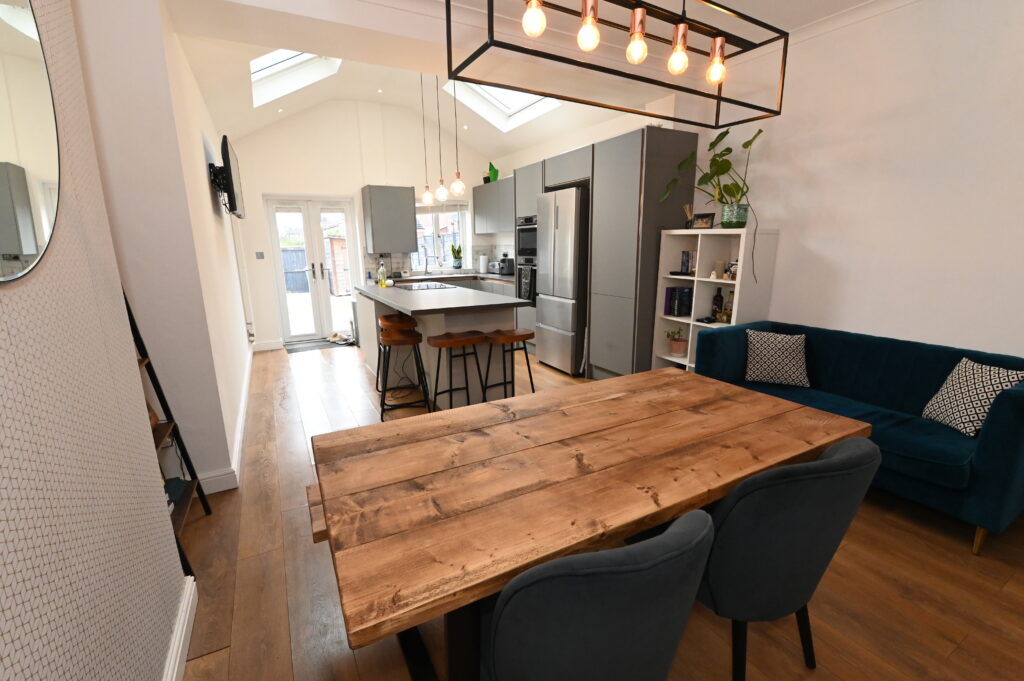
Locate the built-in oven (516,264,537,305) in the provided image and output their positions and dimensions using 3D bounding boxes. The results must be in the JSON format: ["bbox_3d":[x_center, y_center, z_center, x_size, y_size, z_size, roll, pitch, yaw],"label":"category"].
[{"bbox_3d":[0.445,-0.711,5.341,0.550,0.545,0.595,-8,14,-29],"label":"built-in oven"}]

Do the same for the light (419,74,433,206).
[{"bbox_3d":[-0.857,-1.998,4.183,0.112,1.250,0.112,-8,14,-29],"label":"light"}]

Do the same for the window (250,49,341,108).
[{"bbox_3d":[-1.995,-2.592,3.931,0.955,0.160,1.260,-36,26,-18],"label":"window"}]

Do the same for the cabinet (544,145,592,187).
[{"bbox_3d":[0.809,-1.786,4.473,0.580,0.281,0.775,-7,14,-29],"label":"cabinet"}]

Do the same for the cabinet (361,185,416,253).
[{"bbox_3d":[-1.722,-1.694,6.042,0.613,0.880,0.390,-7,14,-29],"label":"cabinet"}]

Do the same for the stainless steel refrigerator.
[{"bbox_3d":[0.744,-0.642,4.752,0.670,1.900,0.695,-8,14,-29],"label":"stainless steel refrigerator"}]

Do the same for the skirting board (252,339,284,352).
[{"bbox_3d":[-3.285,0.072,5.743,0.345,0.116,0.025,-7,14,-29],"label":"skirting board"}]

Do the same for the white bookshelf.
[{"bbox_3d":[1.645,-0.164,3.584,0.390,1.470,0.770,-7,14,-29],"label":"white bookshelf"}]

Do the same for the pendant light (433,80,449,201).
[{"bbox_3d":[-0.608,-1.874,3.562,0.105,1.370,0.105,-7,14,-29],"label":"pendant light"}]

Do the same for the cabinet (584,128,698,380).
[{"bbox_3d":[1.188,-0.686,4.070,0.603,2.273,0.689,-8,14,-29],"label":"cabinet"}]

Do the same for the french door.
[{"bbox_3d":[-2.724,-0.947,5.965,1.050,1.925,0.090,-7,14,-29],"label":"french door"}]

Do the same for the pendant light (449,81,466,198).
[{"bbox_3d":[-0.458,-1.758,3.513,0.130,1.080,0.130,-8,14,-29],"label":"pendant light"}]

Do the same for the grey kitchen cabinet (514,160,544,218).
[{"bbox_3d":[0.463,-1.785,5.122,0.598,0.562,0.615,-8,14,-29],"label":"grey kitchen cabinet"}]

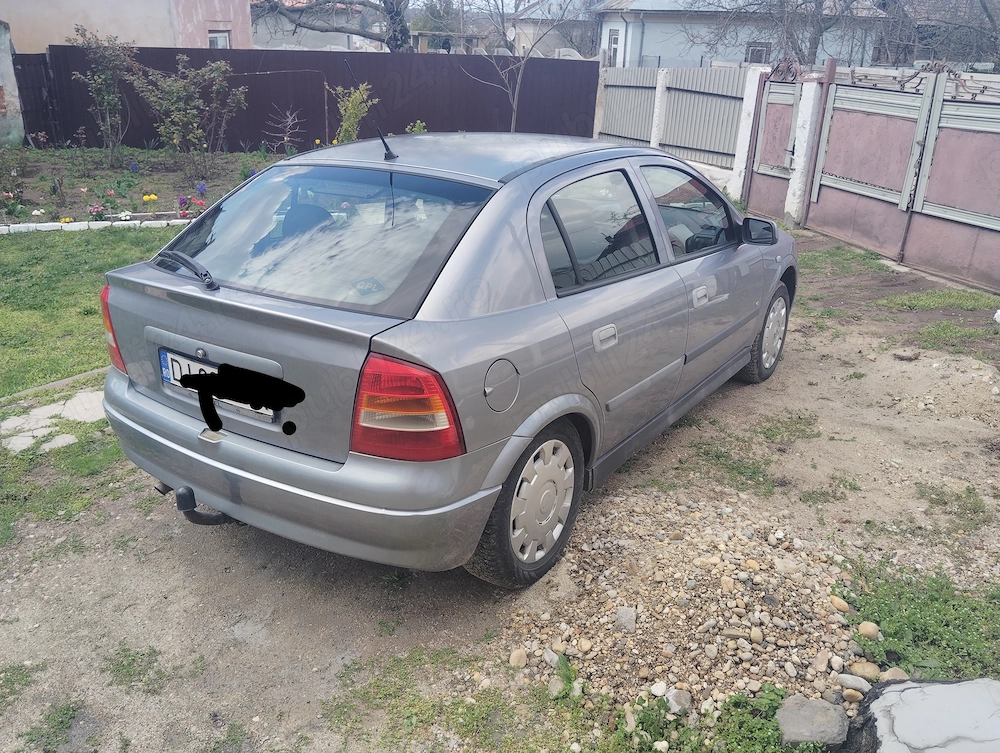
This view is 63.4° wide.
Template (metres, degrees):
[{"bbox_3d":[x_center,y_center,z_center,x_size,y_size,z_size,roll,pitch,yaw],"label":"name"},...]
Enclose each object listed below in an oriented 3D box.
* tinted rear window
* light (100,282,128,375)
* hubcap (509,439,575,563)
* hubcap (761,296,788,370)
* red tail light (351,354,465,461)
[{"bbox_3d":[-0.601,-0.490,2.615,1.176,0.095,0.708,14,51,31],"label":"tinted rear window"},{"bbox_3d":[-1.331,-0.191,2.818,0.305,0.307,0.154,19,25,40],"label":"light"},{"bbox_3d":[0.141,0.408,2.646,0.050,0.413,0.413,14,22,31],"label":"hubcap"},{"bbox_3d":[1.593,-0.253,4.707,0.050,0.413,0.413,14,22,31],"label":"hubcap"},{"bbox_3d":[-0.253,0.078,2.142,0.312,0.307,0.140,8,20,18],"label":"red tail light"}]

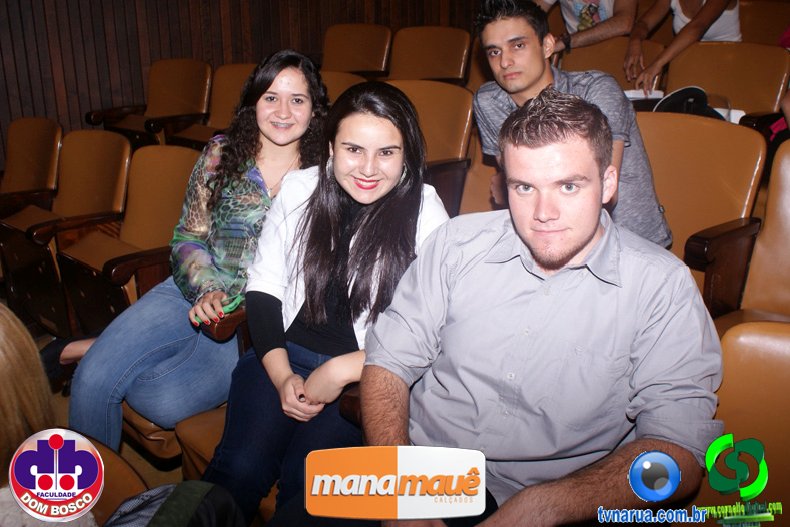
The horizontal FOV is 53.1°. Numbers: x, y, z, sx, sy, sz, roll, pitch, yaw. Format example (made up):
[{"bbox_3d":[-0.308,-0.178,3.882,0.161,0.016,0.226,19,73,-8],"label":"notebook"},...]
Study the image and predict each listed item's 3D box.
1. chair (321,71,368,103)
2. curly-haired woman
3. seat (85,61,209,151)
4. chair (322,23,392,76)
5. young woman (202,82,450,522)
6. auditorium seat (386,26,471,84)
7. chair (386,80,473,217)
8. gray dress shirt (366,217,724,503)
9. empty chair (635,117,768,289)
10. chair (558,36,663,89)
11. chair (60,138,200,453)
[{"bbox_3d":[-0.389,-0.342,3.257,0.550,0.850,0.520,17,24,39],"label":"chair"},{"bbox_3d":[-0.440,0.120,1.901,0.500,1.210,0.660,12,21,32],"label":"curly-haired woman"},{"bbox_3d":[-1.158,-0.559,3.873,0.550,0.850,0.520,15,23,36],"label":"seat"},{"bbox_3d":[-0.310,-0.879,4.375,0.550,0.850,0.520,15,24,37],"label":"chair"},{"bbox_3d":[-0.141,0.258,1.546,0.480,1.170,0.650,9,20,27],"label":"young woman"},{"bbox_3d":[0.074,-0.770,4.066,0.550,0.850,0.520,16,24,38],"label":"auditorium seat"},{"bbox_3d":[-0.020,-0.228,2.934,0.550,0.850,0.520,18,25,41],"label":"chair"},{"bbox_3d":[0.233,0.207,1.318,0.570,0.560,0.380,14,22,36],"label":"gray dress shirt"},{"bbox_3d":[0.689,0.019,2.260,0.520,0.850,0.550,-16,25,-40],"label":"empty chair"},{"bbox_3d":[0.815,-0.543,3.420,0.550,0.850,0.520,18,25,41],"label":"chair"},{"bbox_3d":[-0.856,0.098,2.558,0.520,0.860,0.560,-17,24,-42],"label":"chair"}]

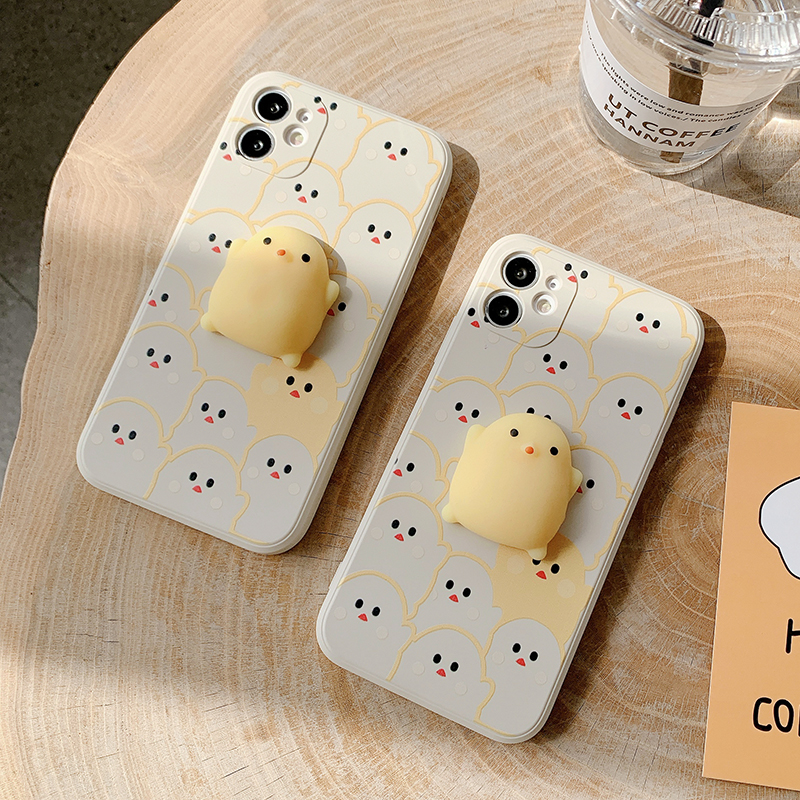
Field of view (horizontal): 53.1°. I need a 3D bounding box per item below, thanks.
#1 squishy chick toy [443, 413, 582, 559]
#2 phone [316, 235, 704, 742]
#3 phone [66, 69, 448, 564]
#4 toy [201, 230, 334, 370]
[{"bbox_3d":[0.036,0.024,0.246,0.037,0.018,0.042,25,82,3],"label":"squishy chick toy"},{"bbox_3d":[0.037,0.025,0.260,0.079,0.012,0.154,25,82,3],"label":"phone"},{"bbox_3d":[-0.042,-0.032,0.268,0.079,0.012,0.154,22,82,1],"label":"phone"},{"bbox_3d":[-0.040,-0.035,0.254,0.038,0.018,0.042,25,82,1],"label":"toy"}]

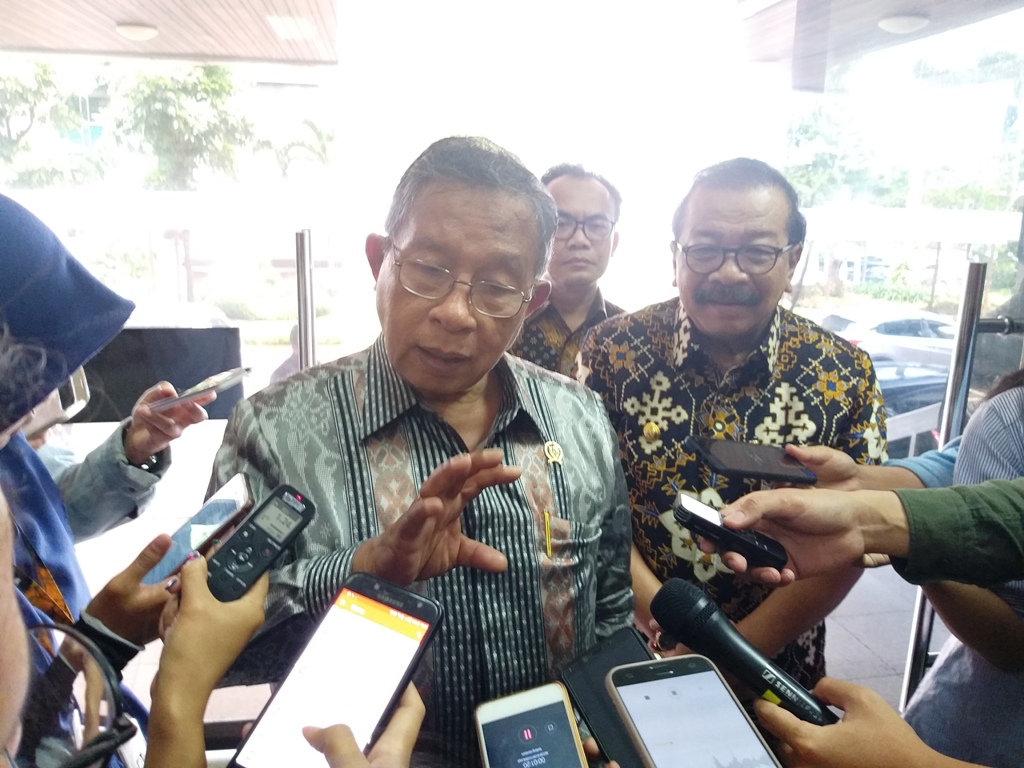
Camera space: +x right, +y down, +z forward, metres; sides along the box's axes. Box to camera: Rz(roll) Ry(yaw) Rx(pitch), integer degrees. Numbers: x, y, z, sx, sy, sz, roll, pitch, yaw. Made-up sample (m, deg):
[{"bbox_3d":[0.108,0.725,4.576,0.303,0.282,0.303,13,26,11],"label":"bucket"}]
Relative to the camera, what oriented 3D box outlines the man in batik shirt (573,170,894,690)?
[{"bbox_3d":[0.338,0.462,1.359,0.530,1.650,0.400,6,13,19],"label":"man in batik shirt"}]

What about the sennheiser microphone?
[{"bbox_3d":[0.208,0.245,0.690,0.188,0.049,0.049,35,-6,9],"label":"sennheiser microphone"}]

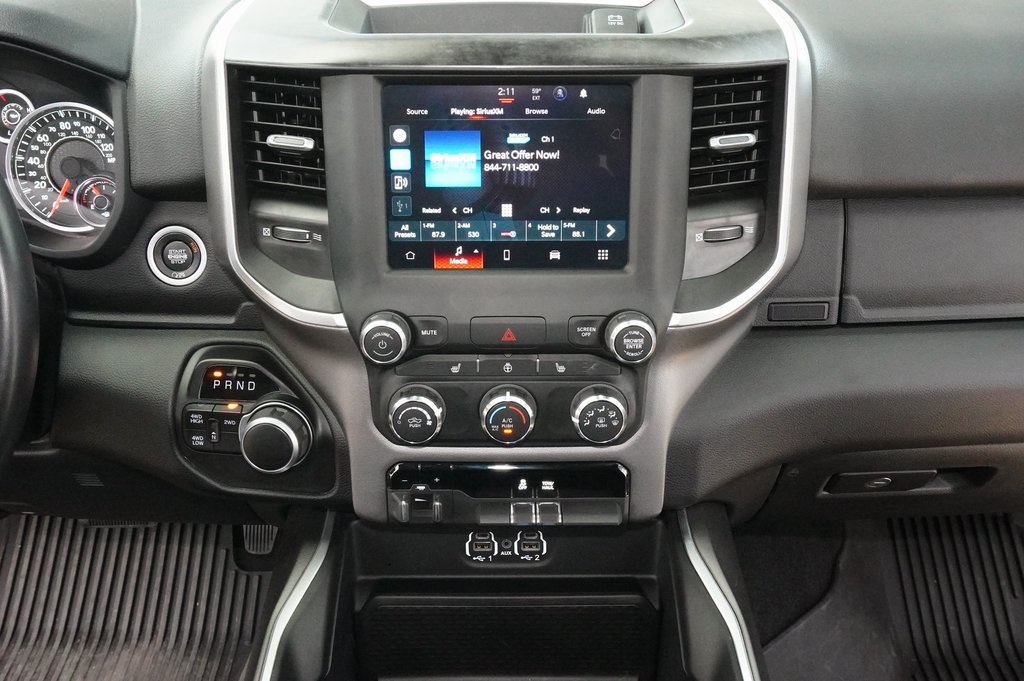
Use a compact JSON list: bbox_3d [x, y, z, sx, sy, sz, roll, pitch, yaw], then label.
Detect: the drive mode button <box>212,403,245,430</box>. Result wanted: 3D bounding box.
[{"bbox_3d":[-0.213,0.058,0.769,0.022,0.020,0.008,2,16,5],"label":"drive mode button"}]

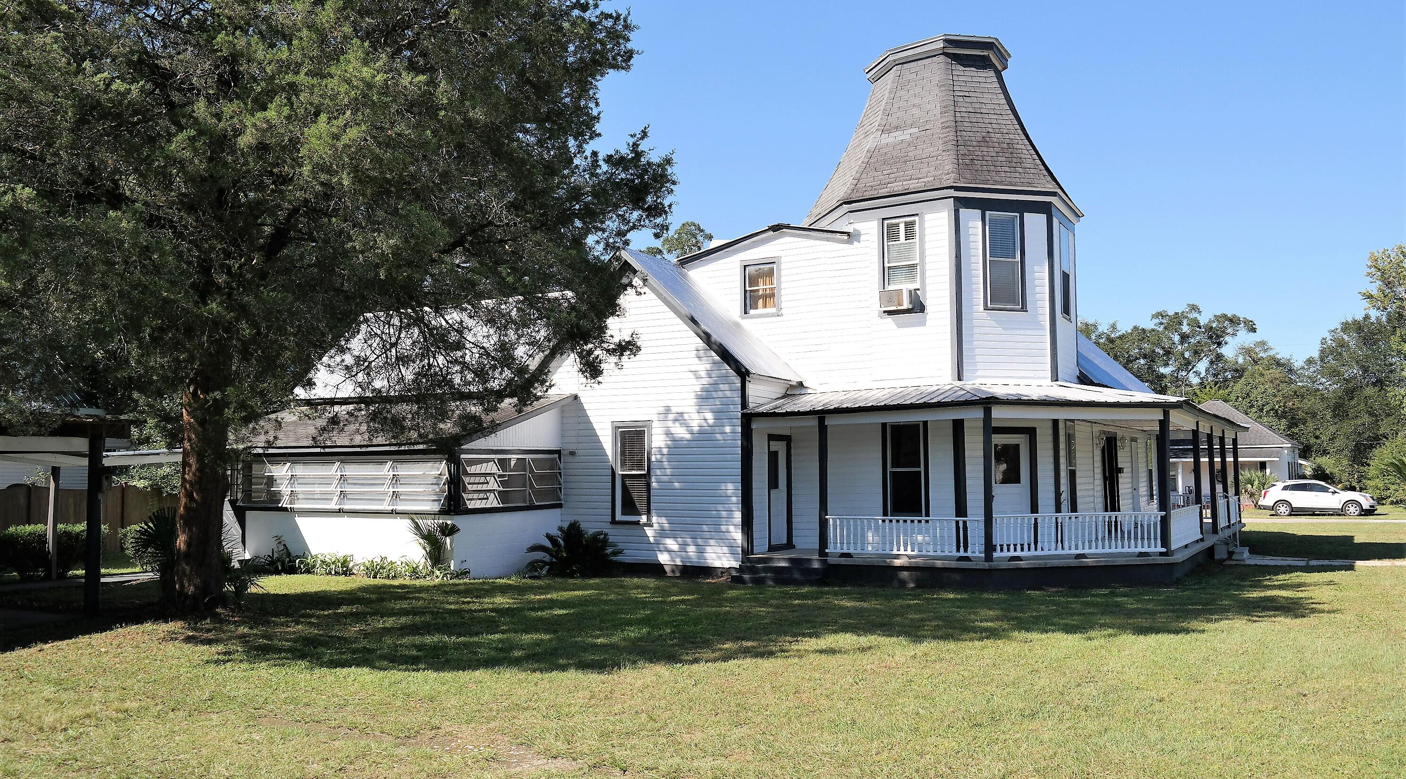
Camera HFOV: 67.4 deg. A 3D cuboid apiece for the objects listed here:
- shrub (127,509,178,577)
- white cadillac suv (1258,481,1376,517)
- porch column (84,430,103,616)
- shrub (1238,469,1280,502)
[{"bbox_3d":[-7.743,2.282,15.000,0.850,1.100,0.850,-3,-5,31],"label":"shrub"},{"bbox_3d":[28.650,5.054,49.323,4.830,1.670,1.910,-2,-5,25],"label":"white cadillac suv"},{"bbox_3d":[-8.100,1.765,14.096,0.160,2.460,0.160,-3,-5,31],"label":"porch column"},{"bbox_3d":[29.958,5.346,57.000,2.200,2.100,2.300,-3,-5,31],"label":"shrub"}]

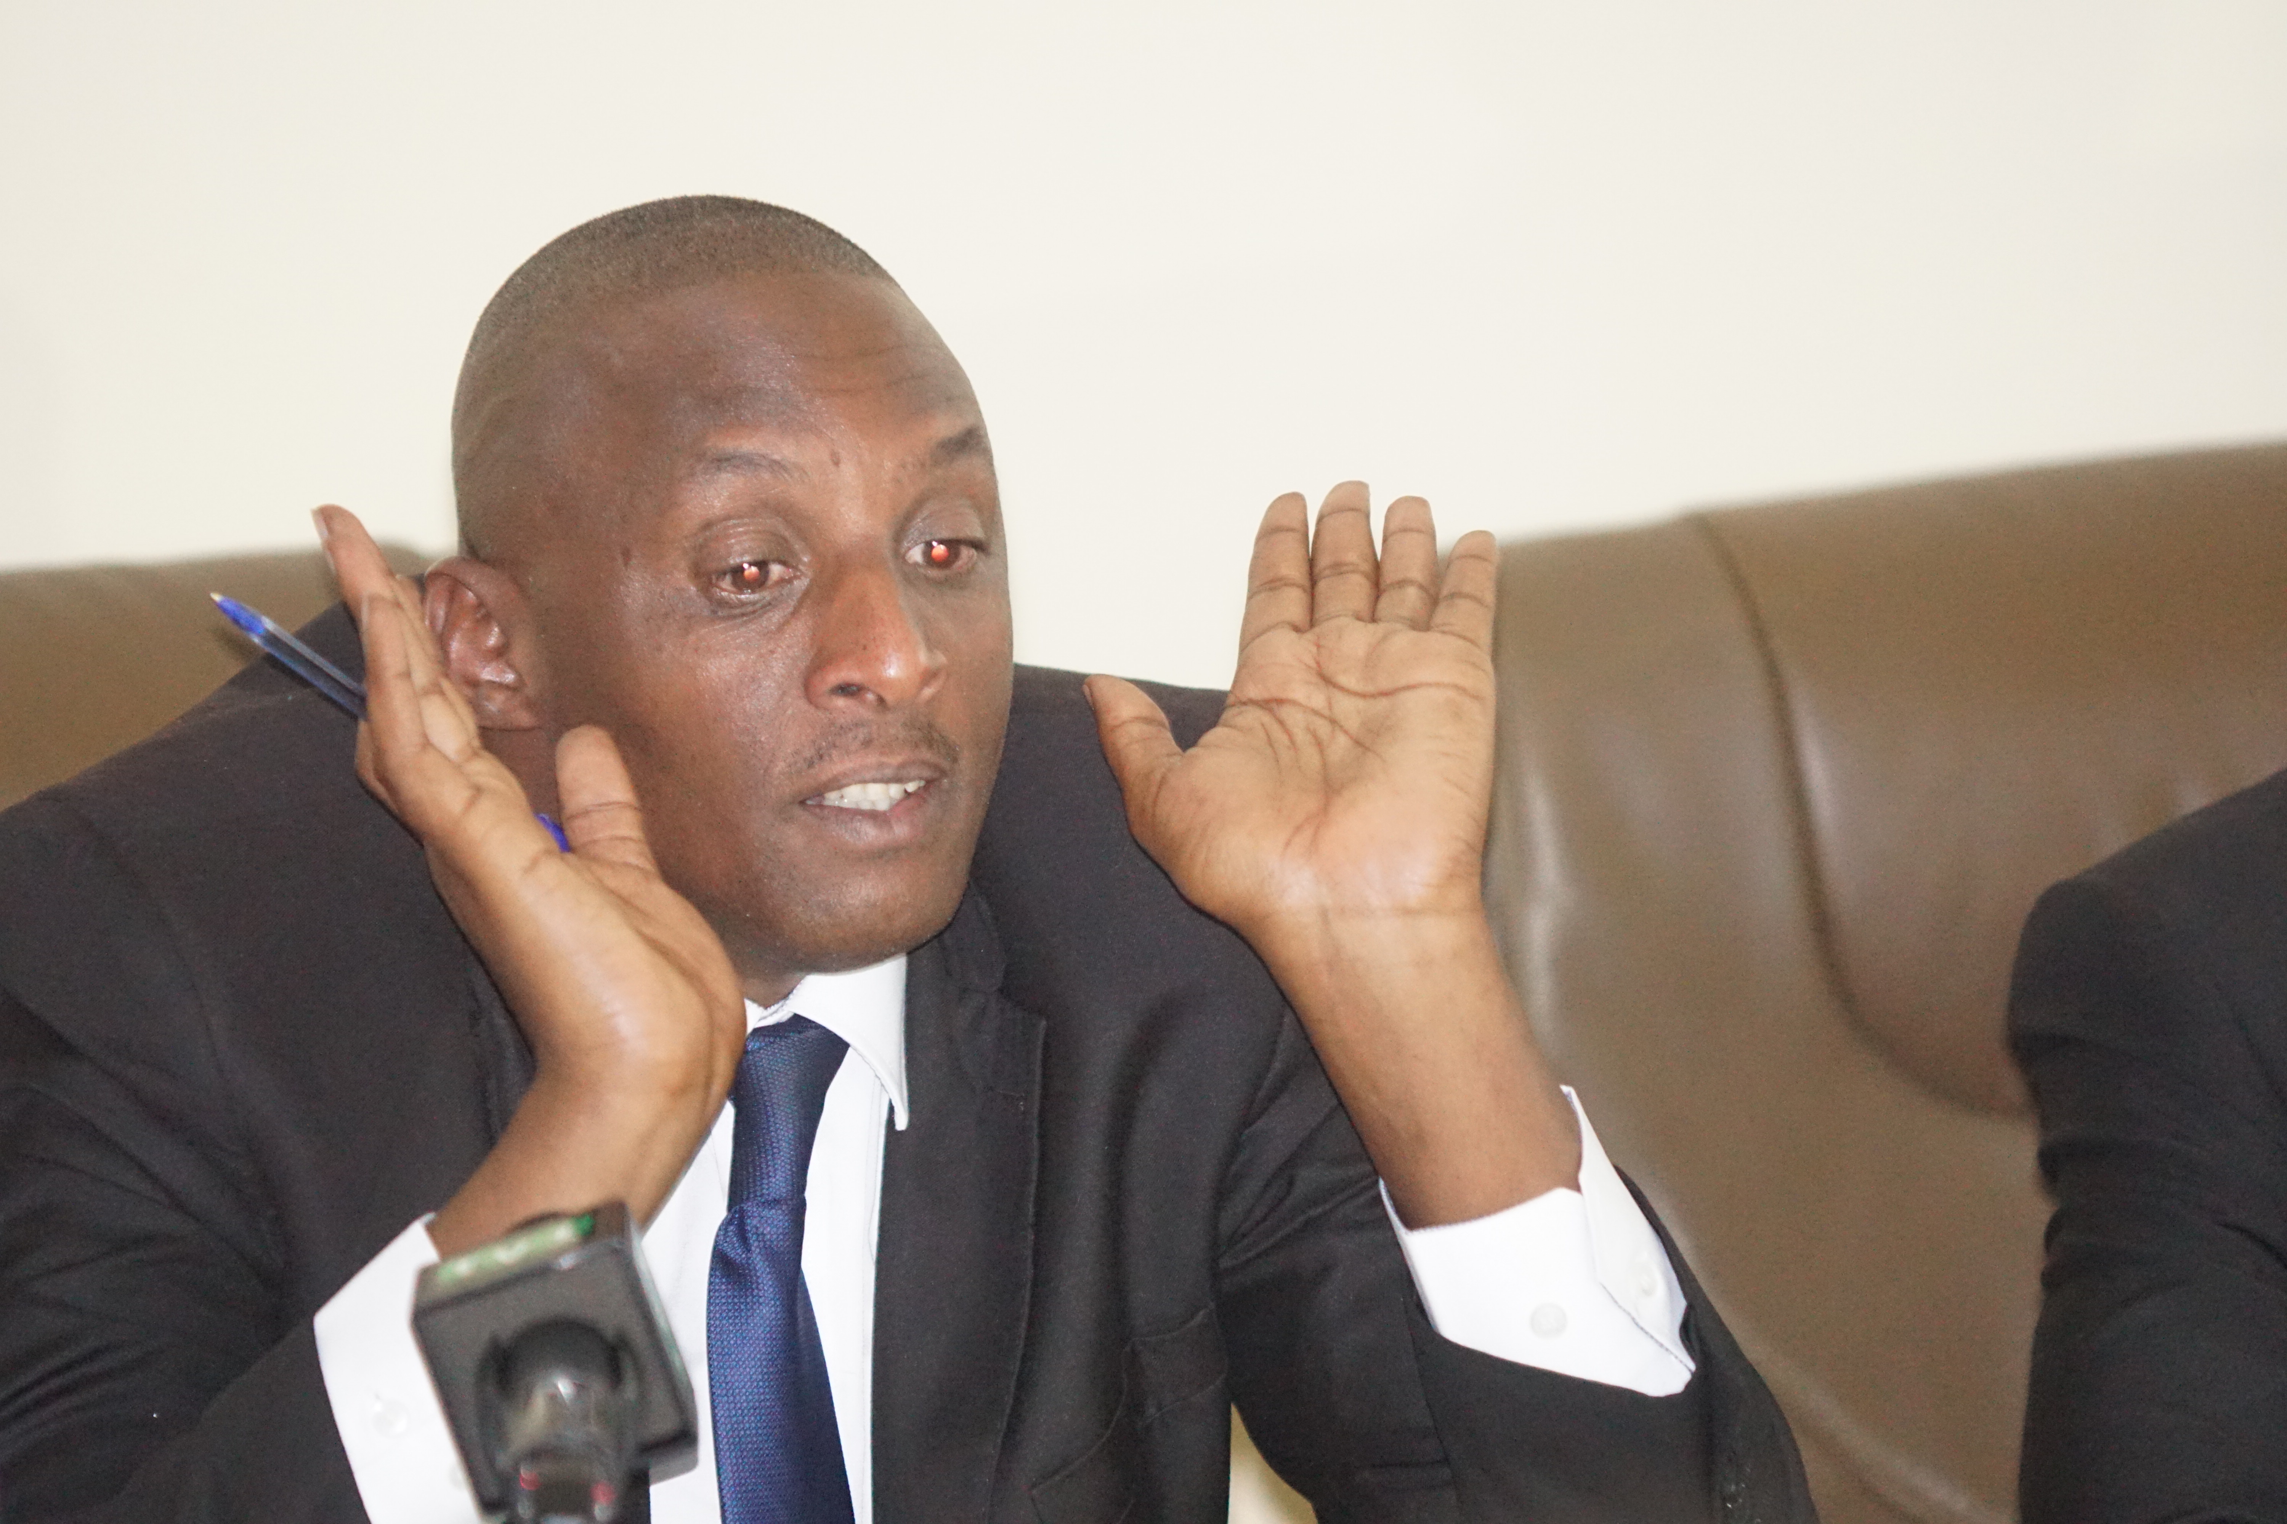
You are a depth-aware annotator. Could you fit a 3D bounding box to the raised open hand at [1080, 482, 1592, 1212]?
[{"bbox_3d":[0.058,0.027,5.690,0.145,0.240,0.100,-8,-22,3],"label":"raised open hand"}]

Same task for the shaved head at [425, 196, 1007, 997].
[{"bbox_3d":[-0.127,-0.051,5.750,0.172,0.242,0.212,-6,1,-29],"label":"shaved head"}]

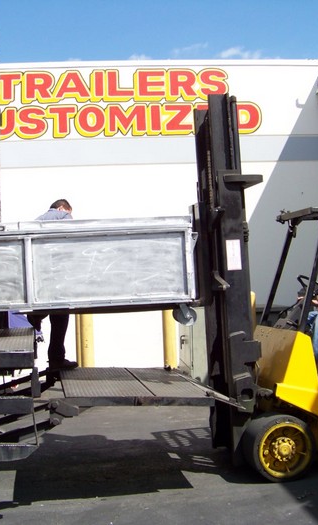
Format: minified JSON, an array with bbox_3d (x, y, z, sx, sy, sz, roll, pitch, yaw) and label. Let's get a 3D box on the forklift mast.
[{"bbox_3d":[0.605,0.130,6.350,0.340,3.050,0.660,-3,-2,-12],"label":"forklift mast"}]

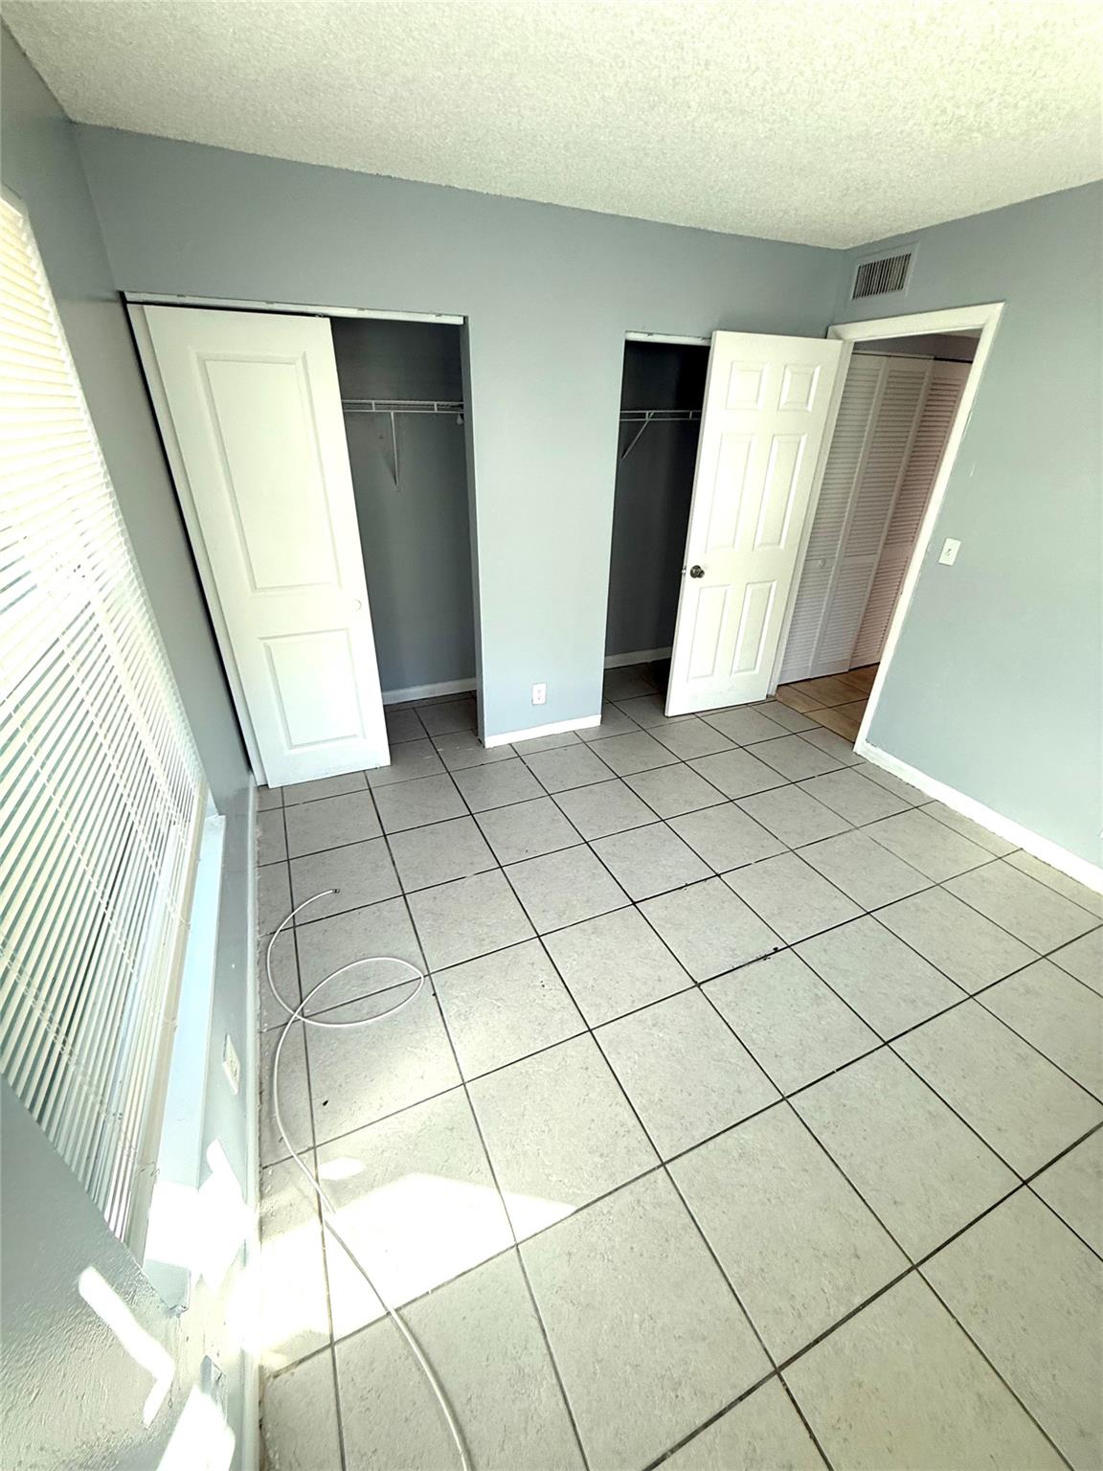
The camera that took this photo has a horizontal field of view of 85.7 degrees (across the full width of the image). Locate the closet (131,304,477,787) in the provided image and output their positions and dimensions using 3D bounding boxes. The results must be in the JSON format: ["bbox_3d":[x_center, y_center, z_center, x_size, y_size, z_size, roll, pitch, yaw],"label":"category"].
[{"bbox_3d":[-1.067,-0.869,3.007,1.194,2.030,0.736,-12,31,-21],"label":"closet"}]

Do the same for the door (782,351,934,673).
[{"bbox_3d":[1.897,-1.284,3.855,0.773,1.973,0.033,-12,31,-21],"label":"door"}]

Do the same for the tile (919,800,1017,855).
[{"bbox_3d":[1.970,0.440,2.825,0.156,0.010,0.415,-12,31,-21],"label":"tile"}]

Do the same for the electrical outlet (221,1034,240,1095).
[{"bbox_3d":[-0.791,0.813,1.468,0.014,0.127,0.086,-12,31,-21],"label":"electrical outlet"}]

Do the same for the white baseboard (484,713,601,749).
[{"bbox_3d":[-0.035,-0.031,3.546,0.758,0.068,0.015,-12,31,-21],"label":"white baseboard"}]

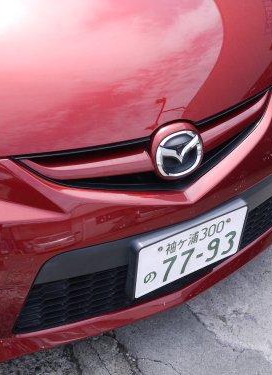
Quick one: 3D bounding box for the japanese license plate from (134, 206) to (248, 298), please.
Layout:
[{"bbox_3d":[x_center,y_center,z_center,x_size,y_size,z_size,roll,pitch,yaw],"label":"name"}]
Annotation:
[{"bbox_3d":[0.139,0.157,1.439,0.330,0.165,0.010,-19,43,-27],"label":"japanese license plate"}]

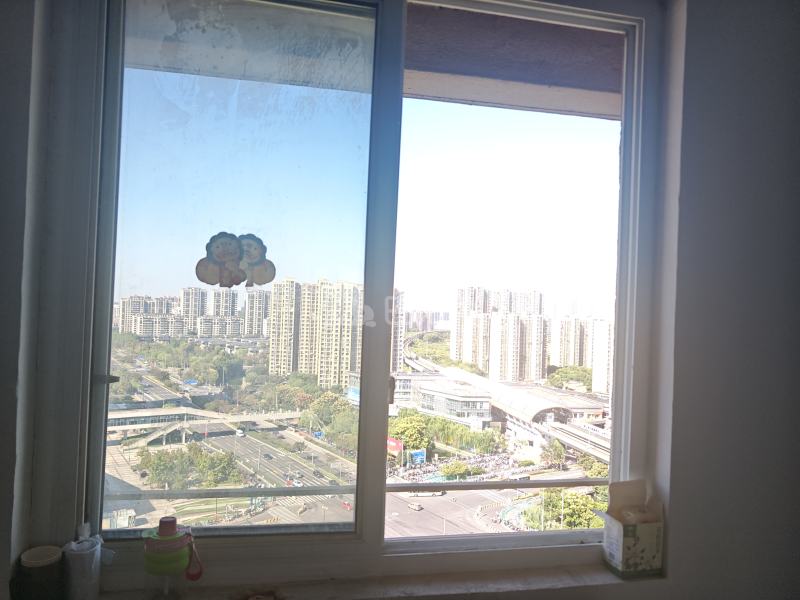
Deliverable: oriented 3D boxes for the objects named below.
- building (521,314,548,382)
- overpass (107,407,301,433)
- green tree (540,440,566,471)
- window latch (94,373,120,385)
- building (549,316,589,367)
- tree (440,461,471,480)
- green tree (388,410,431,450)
[{"bbox_3d":[104.203,37.421,427.590,16.500,53.000,12.500,3,-1,-18],"label":"building"},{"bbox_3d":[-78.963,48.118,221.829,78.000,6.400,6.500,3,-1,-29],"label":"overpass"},{"bbox_3d":[54.049,54.219,195.315,8.800,10.200,8.800,2,-1,0],"label":"green tree"},{"bbox_3d":[-0.686,0.184,1.300,0.054,0.025,0.025,2,-1,-11],"label":"window latch"},{"bbox_3d":[147.701,40.871,481.571,31.000,51.000,14.000,3,-1,-18],"label":"building"},{"bbox_3d":[17.929,54.476,179.291,9.000,5.600,8.500,2,-1,0],"label":"tree"},{"bbox_3d":[3.393,49.977,207.347,14.500,14.000,13.500,2,-1,0],"label":"green tree"}]

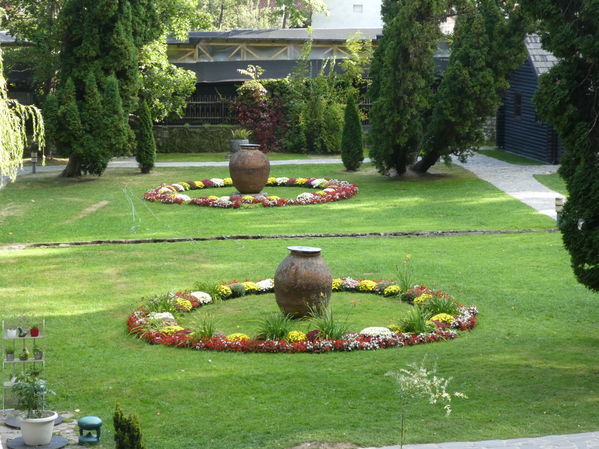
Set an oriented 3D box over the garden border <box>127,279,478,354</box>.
[{"bbox_3d":[0.057,1.715,29.500,6.631,0.320,6.631,0,7,0],"label":"garden border"}]

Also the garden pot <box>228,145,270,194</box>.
[{"bbox_3d":[-1.470,-1.627,46.056,1.213,1.380,1.213,0,7,0],"label":"garden pot"}]

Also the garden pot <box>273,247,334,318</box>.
[{"bbox_3d":[0.076,1.107,29.713,1.107,1.280,1.107,0,7,0],"label":"garden pot"}]

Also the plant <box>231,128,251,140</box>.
[{"bbox_3d":[-2.129,-3.248,56.188,0.700,0.420,0.660,0,7,0],"label":"plant"}]

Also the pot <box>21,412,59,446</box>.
[{"bbox_3d":[-3.487,2.730,20.841,0.515,0.380,0.515,0,7,0],"label":"pot"}]

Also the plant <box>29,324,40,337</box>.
[{"bbox_3d":[-3.808,1.529,22.402,0.125,0.180,0.125,0,7,0],"label":"plant"}]

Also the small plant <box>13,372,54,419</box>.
[{"bbox_3d":[-3.560,2.275,20.841,0.550,0.550,0.500,0,7,0],"label":"small plant"}]

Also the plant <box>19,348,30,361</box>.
[{"bbox_3d":[-3.977,1.879,22.502,0.130,0.170,0.130,0,7,0],"label":"plant"}]

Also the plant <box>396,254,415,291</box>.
[{"bbox_3d":[2.169,0.982,31.866,0.360,0.700,0.360,0,7,0],"label":"plant"}]

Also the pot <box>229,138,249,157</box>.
[{"bbox_3d":[-2.165,-2.779,56.188,0.686,0.600,0.686,0,7,0],"label":"pot"}]

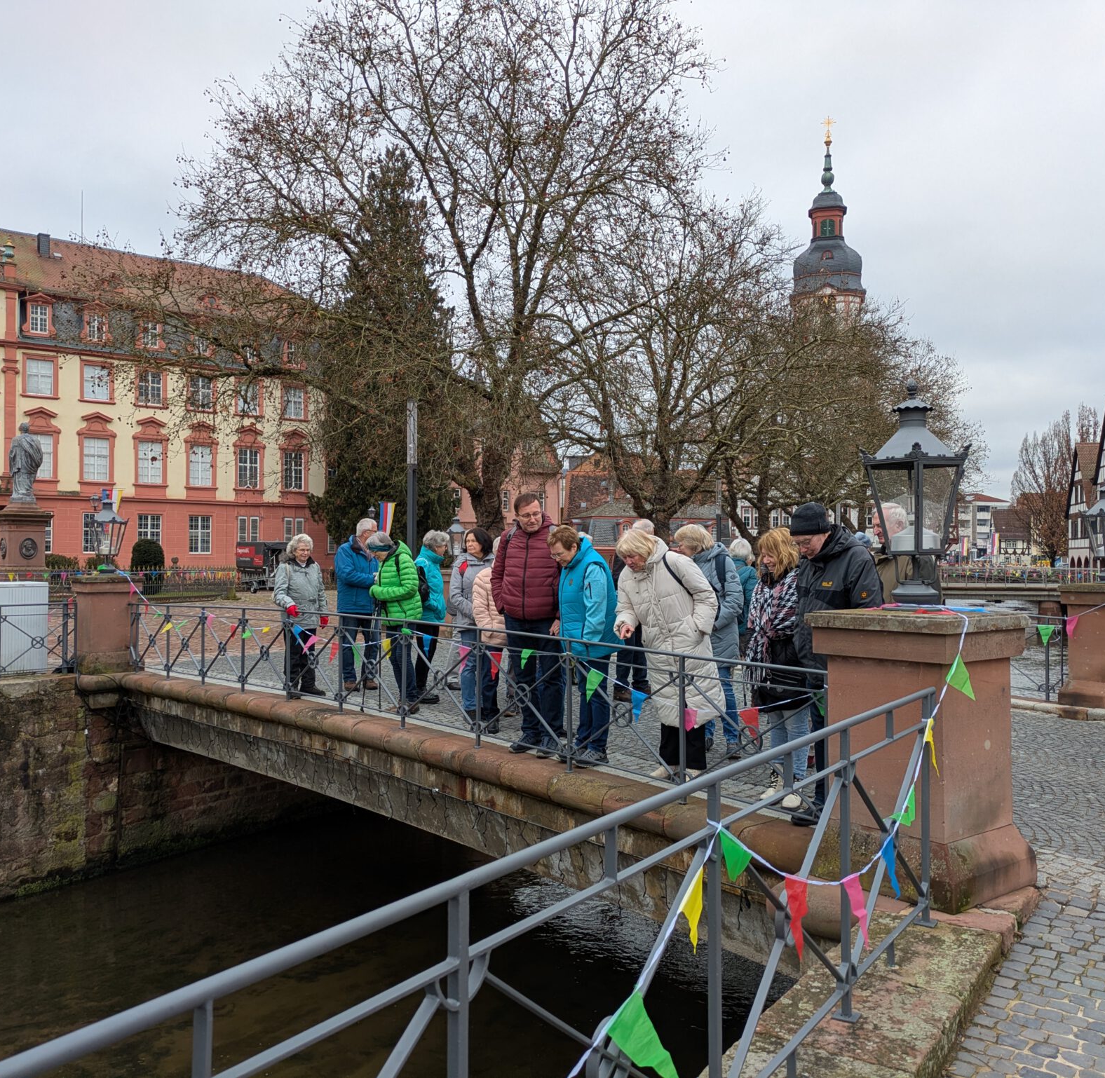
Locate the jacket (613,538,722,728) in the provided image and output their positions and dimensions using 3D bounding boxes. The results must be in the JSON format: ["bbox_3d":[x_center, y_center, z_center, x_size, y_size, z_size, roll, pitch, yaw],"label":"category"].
[{"bbox_3d":[0.716,0.575,6.400,0.620,1.170,0.540,-1,-2,34],"label":"jacket"}]

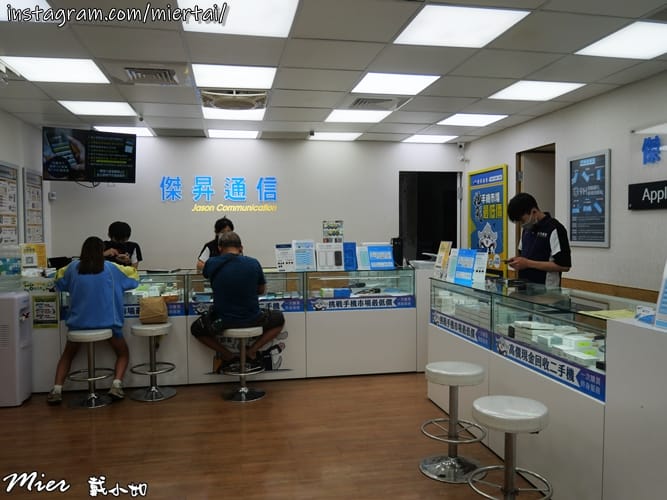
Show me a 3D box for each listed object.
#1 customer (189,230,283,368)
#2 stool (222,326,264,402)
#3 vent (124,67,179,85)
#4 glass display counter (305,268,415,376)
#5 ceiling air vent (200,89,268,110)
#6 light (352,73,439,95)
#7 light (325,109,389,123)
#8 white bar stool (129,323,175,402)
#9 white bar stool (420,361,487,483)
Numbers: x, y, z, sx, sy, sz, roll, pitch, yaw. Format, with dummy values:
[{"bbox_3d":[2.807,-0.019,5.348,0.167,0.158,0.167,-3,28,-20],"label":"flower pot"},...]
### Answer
[{"bbox_3d":[-0.900,0.481,4.706,0.877,1.310,0.670,-1,2,-9],"label":"customer"},{"bbox_3d":[-0.831,1.031,4.623,0.420,0.626,0.420,-1,2,-9],"label":"stool"},{"bbox_3d":[-1.327,-1.275,3.693,0.380,0.060,0.380,-1,3,-11],"label":"vent"},{"bbox_3d":[0.244,0.753,5.479,1.155,1.091,0.550,-1,2,-9],"label":"glass display counter"},{"bbox_3d":[-0.851,-1.290,4.319,0.570,0.090,0.540,-1,3,-11],"label":"ceiling air vent"},{"bbox_3d":[0.484,-1.330,3.992,0.582,0.060,0.546,-1,3,-11],"label":"light"},{"bbox_3d":[0.253,-1.376,5.122,0.607,0.060,0.533,-1,3,-11],"label":"light"},{"bbox_3d":[-1.690,1.031,4.659,0.420,0.639,0.420,-1,2,-9],"label":"white bar stool"},{"bbox_3d":[0.696,0.970,2.891,0.415,0.590,0.415,-1,3,-11],"label":"white bar stool"}]

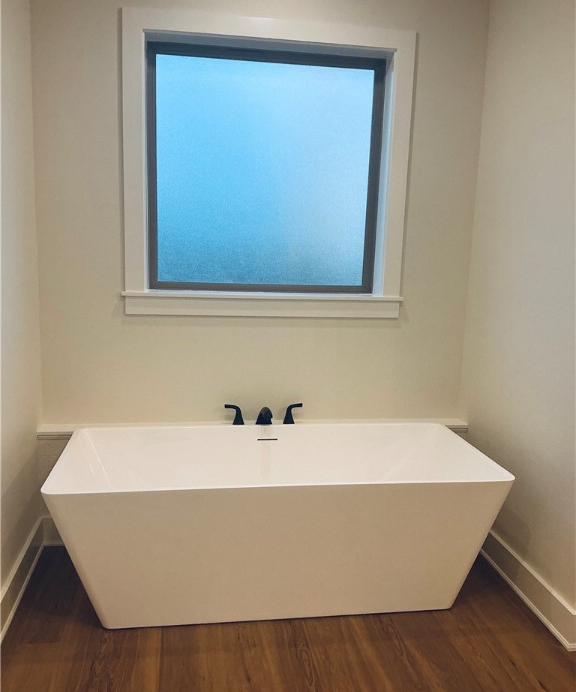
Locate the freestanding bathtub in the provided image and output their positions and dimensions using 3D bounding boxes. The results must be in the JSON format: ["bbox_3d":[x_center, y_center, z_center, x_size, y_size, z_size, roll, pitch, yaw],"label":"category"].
[{"bbox_3d":[-0.043,0.709,2.572,1.700,0.570,0.765,0,9,-9],"label":"freestanding bathtub"}]

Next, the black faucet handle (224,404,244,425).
[{"bbox_3d":[-0.252,0.326,2.955,0.094,0.094,0.052,0,9,-9],"label":"black faucet handle"}]

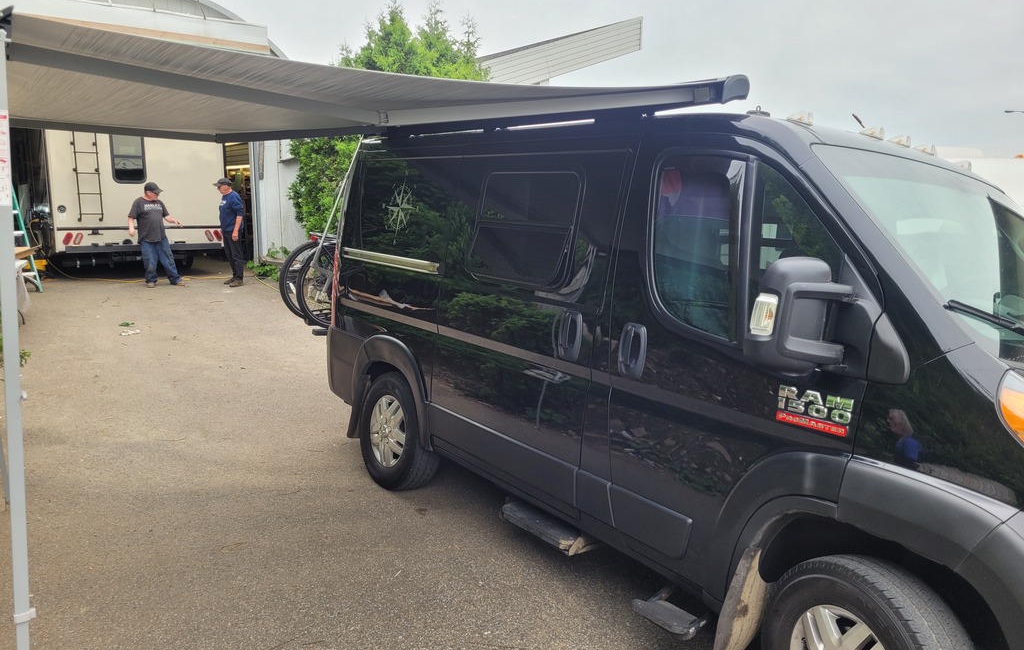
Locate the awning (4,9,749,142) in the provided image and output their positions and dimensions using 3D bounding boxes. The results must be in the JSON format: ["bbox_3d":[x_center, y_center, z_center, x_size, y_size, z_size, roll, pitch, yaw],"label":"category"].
[{"bbox_3d":[-0.845,-0.853,3.018,2.200,0.200,2.650,-6,12,-36],"label":"awning"}]

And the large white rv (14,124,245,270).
[{"bbox_3d":[-8.229,-2.744,15.437,2.580,3.300,6.800,-6,12,-37],"label":"large white rv"}]

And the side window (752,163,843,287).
[{"bbox_3d":[0.901,-0.256,2.450,0.060,0.510,0.340,1,8,-37],"label":"side window"}]

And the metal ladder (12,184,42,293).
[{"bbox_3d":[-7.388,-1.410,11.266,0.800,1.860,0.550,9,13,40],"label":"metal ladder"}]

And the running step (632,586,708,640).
[{"bbox_3d":[0.619,1.110,2.996,0.170,0.085,0.260,-6,12,-37],"label":"running step"}]

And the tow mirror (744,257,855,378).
[{"bbox_3d":[0.846,-0.025,2.262,0.300,0.320,0.150,-6,12,-37],"label":"tow mirror"}]

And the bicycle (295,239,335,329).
[{"bbox_3d":[-0.869,-0.515,6.129,1.750,1.050,0.600,-6,12,-36],"label":"bicycle"}]

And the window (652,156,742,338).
[{"bbox_3d":[0.669,-0.302,2.803,0.050,0.640,0.420,3,7,-38],"label":"window"}]

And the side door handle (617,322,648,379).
[{"bbox_3d":[0.462,0.098,2.947,0.055,0.207,0.127,-6,12,-36],"label":"side door handle"}]

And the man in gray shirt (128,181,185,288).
[{"bbox_3d":[-5.840,-1.483,12.600,0.820,1.720,0.480,-7,13,-42],"label":"man in gray shirt"}]

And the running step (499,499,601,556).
[{"bbox_3d":[0.164,0.953,3.637,0.200,0.080,0.510,-6,12,-37],"label":"running step"}]

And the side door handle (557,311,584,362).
[{"bbox_3d":[0.244,0.046,3.234,0.055,0.207,0.127,-6,12,-36],"label":"side door handle"}]

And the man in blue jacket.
[{"bbox_3d":[-4.632,-1.536,12.700,0.420,1.730,0.520,-8,14,-43],"label":"man in blue jacket"}]

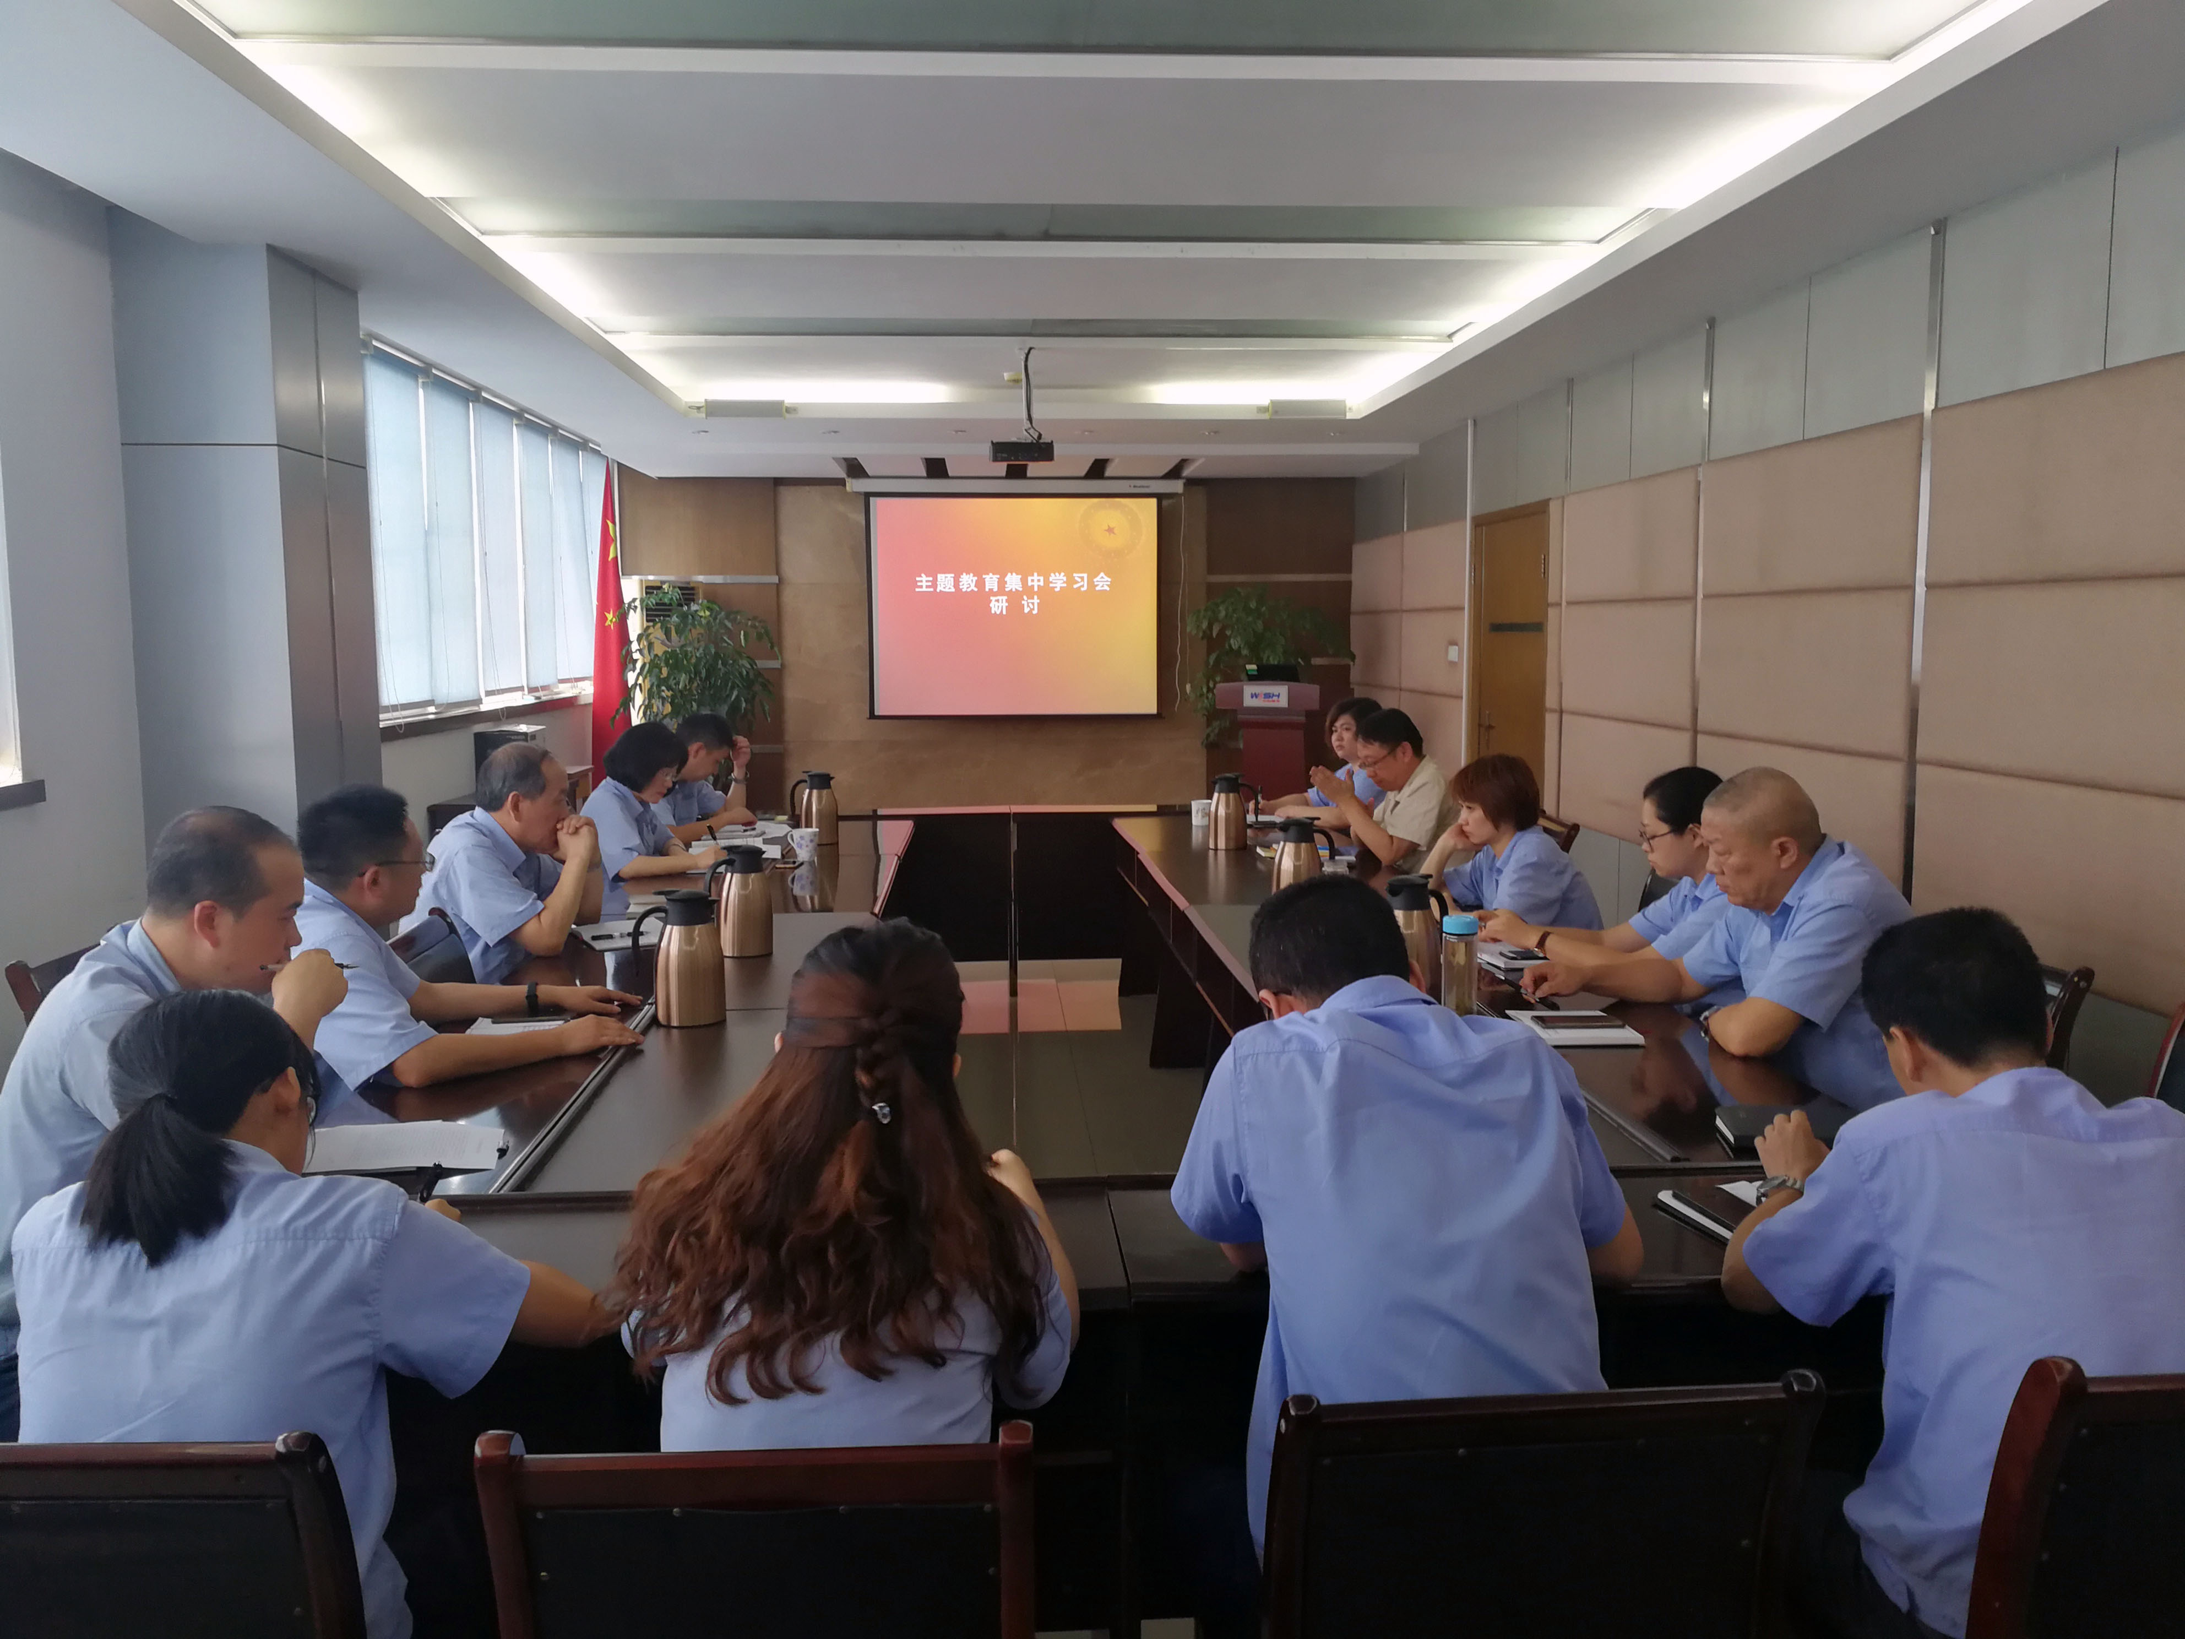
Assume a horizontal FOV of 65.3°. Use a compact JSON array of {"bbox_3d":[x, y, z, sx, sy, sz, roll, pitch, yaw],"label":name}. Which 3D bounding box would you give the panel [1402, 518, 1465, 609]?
[{"bbox_3d":[2.121,-1.552,10.522,0.050,0.504,1.498,-1,6,-4],"label":"panel"}]

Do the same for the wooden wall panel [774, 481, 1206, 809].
[{"bbox_3d":[-0.564,-0.774,9.929,2.460,2.390,0.070,-1,6,-4],"label":"wooden wall panel"}]

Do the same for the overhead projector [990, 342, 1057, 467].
[{"bbox_3d":[-0.355,-2.106,8.717,0.324,0.586,0.280,-1,6,-4],"label":"overhead projector"}]

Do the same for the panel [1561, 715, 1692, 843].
[{"bbox_3d":[1.818,-0.133,5.839,0.050,0.405,1.190,-1,6,-4],"label":"panel"}]

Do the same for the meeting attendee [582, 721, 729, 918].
[{"bbox_3d":[-1.434,0.319,5.386,0.590,1.225,0.500,-2,6,-12],"label":"meeting attendee"}]

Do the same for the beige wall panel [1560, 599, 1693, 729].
[{"bbox_3d":[1.814,-0.540,5.805,0.050,0.405,1.190,-1,6,-4],"label":"beige wall panel"}]

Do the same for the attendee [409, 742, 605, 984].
[{"bbox_3d":[-1.405,0.438,4.241,0.600,1.238,0.520,-1,6,-9],"label":"attendee"}]

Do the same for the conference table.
[{"bbox_3d":[-0.143,0.624,4.811,2.595,0.760,5.606,-1,6,-4],"label":"conference table"}]

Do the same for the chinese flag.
[{"bbox_3d":[-2.437,-0.838,8.621,0.240,1.909,0.210,-1,6,-4],"label":"chinese flag"}]

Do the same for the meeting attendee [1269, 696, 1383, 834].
[{"bbox_3d":[1.019,0.105,7.034,0.680,1.255,0.500,-1,6,-4],"label":"meeting attendee"}]

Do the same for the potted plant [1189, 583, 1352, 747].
[{"bbox_3d":[1.248,-0.724,12.103,1.183,1.821,1.000,-1,6,-4],"label":"potted plant"}]

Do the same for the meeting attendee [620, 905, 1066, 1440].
[{"bbox_3d":[-0.264,0.711,1.851,0.480,1.240,0.750,-1,6,-4],"label":"meeting attendee"}]

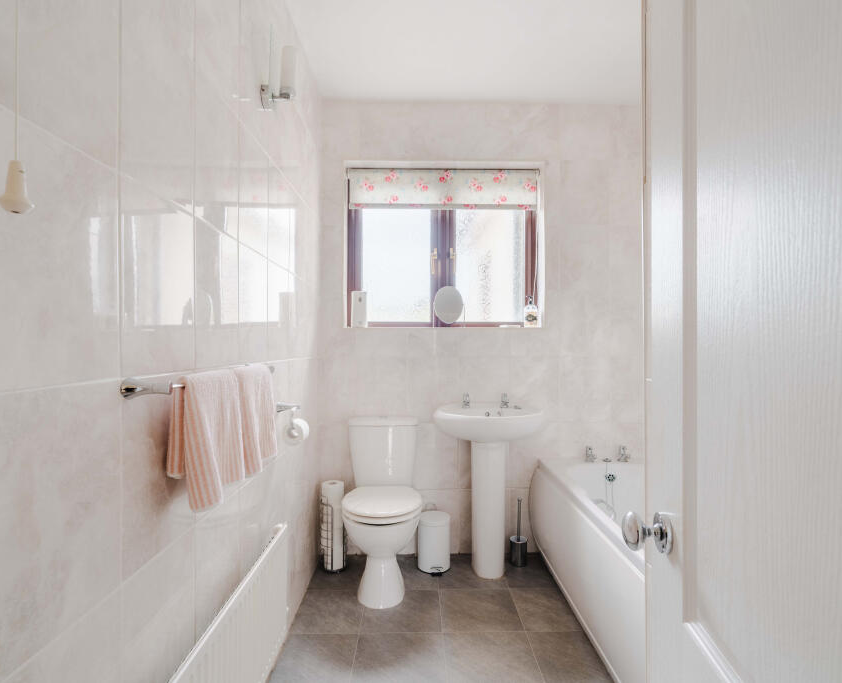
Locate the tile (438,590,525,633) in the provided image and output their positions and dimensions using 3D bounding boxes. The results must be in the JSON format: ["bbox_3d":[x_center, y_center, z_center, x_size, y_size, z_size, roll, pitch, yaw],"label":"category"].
[{"bbox_3d":[0.249,1.153,1.948,0.327,0.010,0.317,0,0,0],"label":"tile"}]

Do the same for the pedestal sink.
[{"bbox_3d":[0.339,0.748,2.268,0.555,0.845,0.445,0,0,-1],"label":"pedestal sink"}]

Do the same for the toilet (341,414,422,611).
[{"bbox_3d":[-0.183,0.783,2.187,0.370,0.775,0.620,0,0,-1],"label":"toilet"}]

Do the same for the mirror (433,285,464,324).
[{"bbox_3d":[0.155,-0.206,2.540,0.170,0.220,0.040,0,0,-1],"label":"mirror"}]

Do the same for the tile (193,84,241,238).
[{"bbox_3d":[-0.530,-0.466,1.184,0.010,0.356,0.264,0,0,0],"label":"tile"}]

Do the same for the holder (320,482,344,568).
[{"bbox_3d":[-0.456,0.936,2.324,0.135,0.433,0.135,0,0,-27],"label":"holder"}]

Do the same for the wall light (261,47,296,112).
[{"bbox_3d":[-0.490,-0.913,1.573,0.115,0.226,0.075,0,0,-1],"label":"wall light"}]

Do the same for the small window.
[{"bbox_3d":[0.123,-0.537,2.600,1.100,0.915,0.100,0,0,-1],"label":"small window"}]

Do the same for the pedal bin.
[{"bbox_3d":[0.061,1.026,2.338,0.168,0.250,0.188,0,0,-5],"label":"pedal bin"}]

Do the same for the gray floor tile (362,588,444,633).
[{"bbox_3d":[-0.080,1.173,1.985,0.333,0.010,0.325,0,0,-1],"label":"gray floor tile"}]

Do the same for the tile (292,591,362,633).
[{"bbox_3d":[-0.390,1.173,1.985,0.285,0.010,0.325,0,0,-1],"label":"tile"}]

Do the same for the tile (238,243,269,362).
[{"bbox_3d":[-0.548,-0.111,1.500,0.010,0.360,0.275,0,0,-1],"label":"tile"}]

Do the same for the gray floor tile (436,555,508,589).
[{"bbox_3d":[0.246,1.155,2.275,0.327,0.010,0.337,0,0,0],"label":"gray floor tile"}]

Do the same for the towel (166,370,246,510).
[{"bbox_3d":[-0.436,0.190,0.949,0.080,0.250,0.237,0,0,0],"label":"towel"}]

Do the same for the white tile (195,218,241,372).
[{"bbox_3d":[-0.529,-0.110,1.182,0.010,0.356,0.264,0,0,0],"label":"white tile"}]

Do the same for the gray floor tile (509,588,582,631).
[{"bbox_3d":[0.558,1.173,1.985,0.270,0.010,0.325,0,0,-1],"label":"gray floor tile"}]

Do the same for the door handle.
[{"bbox_3d":[0.267,0.228,0.544,0.055,0.050,0.050,0,0,8],"label":"door handle"}]

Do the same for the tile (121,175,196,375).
[{"bbox_3d":[-0.527,-0.111,0.918,0.010,0.356,0.264,0,0,0],"label":"tile"}]

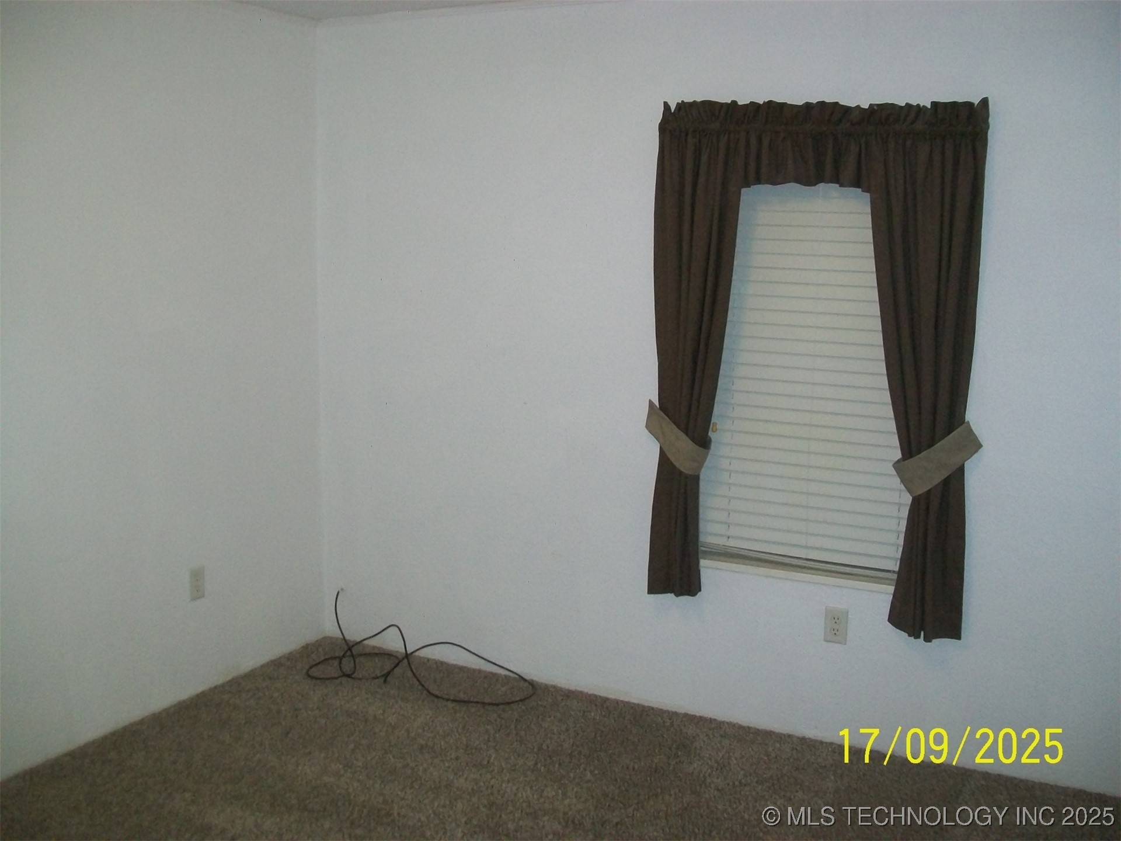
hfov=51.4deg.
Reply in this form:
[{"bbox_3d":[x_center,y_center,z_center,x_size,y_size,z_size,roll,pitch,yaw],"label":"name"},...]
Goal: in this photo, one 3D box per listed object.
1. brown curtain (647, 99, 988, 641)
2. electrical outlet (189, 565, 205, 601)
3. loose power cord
[{"bbox_3d":[0.748,-0.168,3.568,1.035,1.610,0.110,5,10,27],"label":"brown curtain"},{"bbox_3d":[-1.252,0.562,4.022,0.010,0.115,0.071,5,10,27],"label":"electrical outlet"},{"bbox_3d":[-0.541,0.834,4.234,0.940,0.210,0.360,5,10,27],"label":"loose power cord"}]

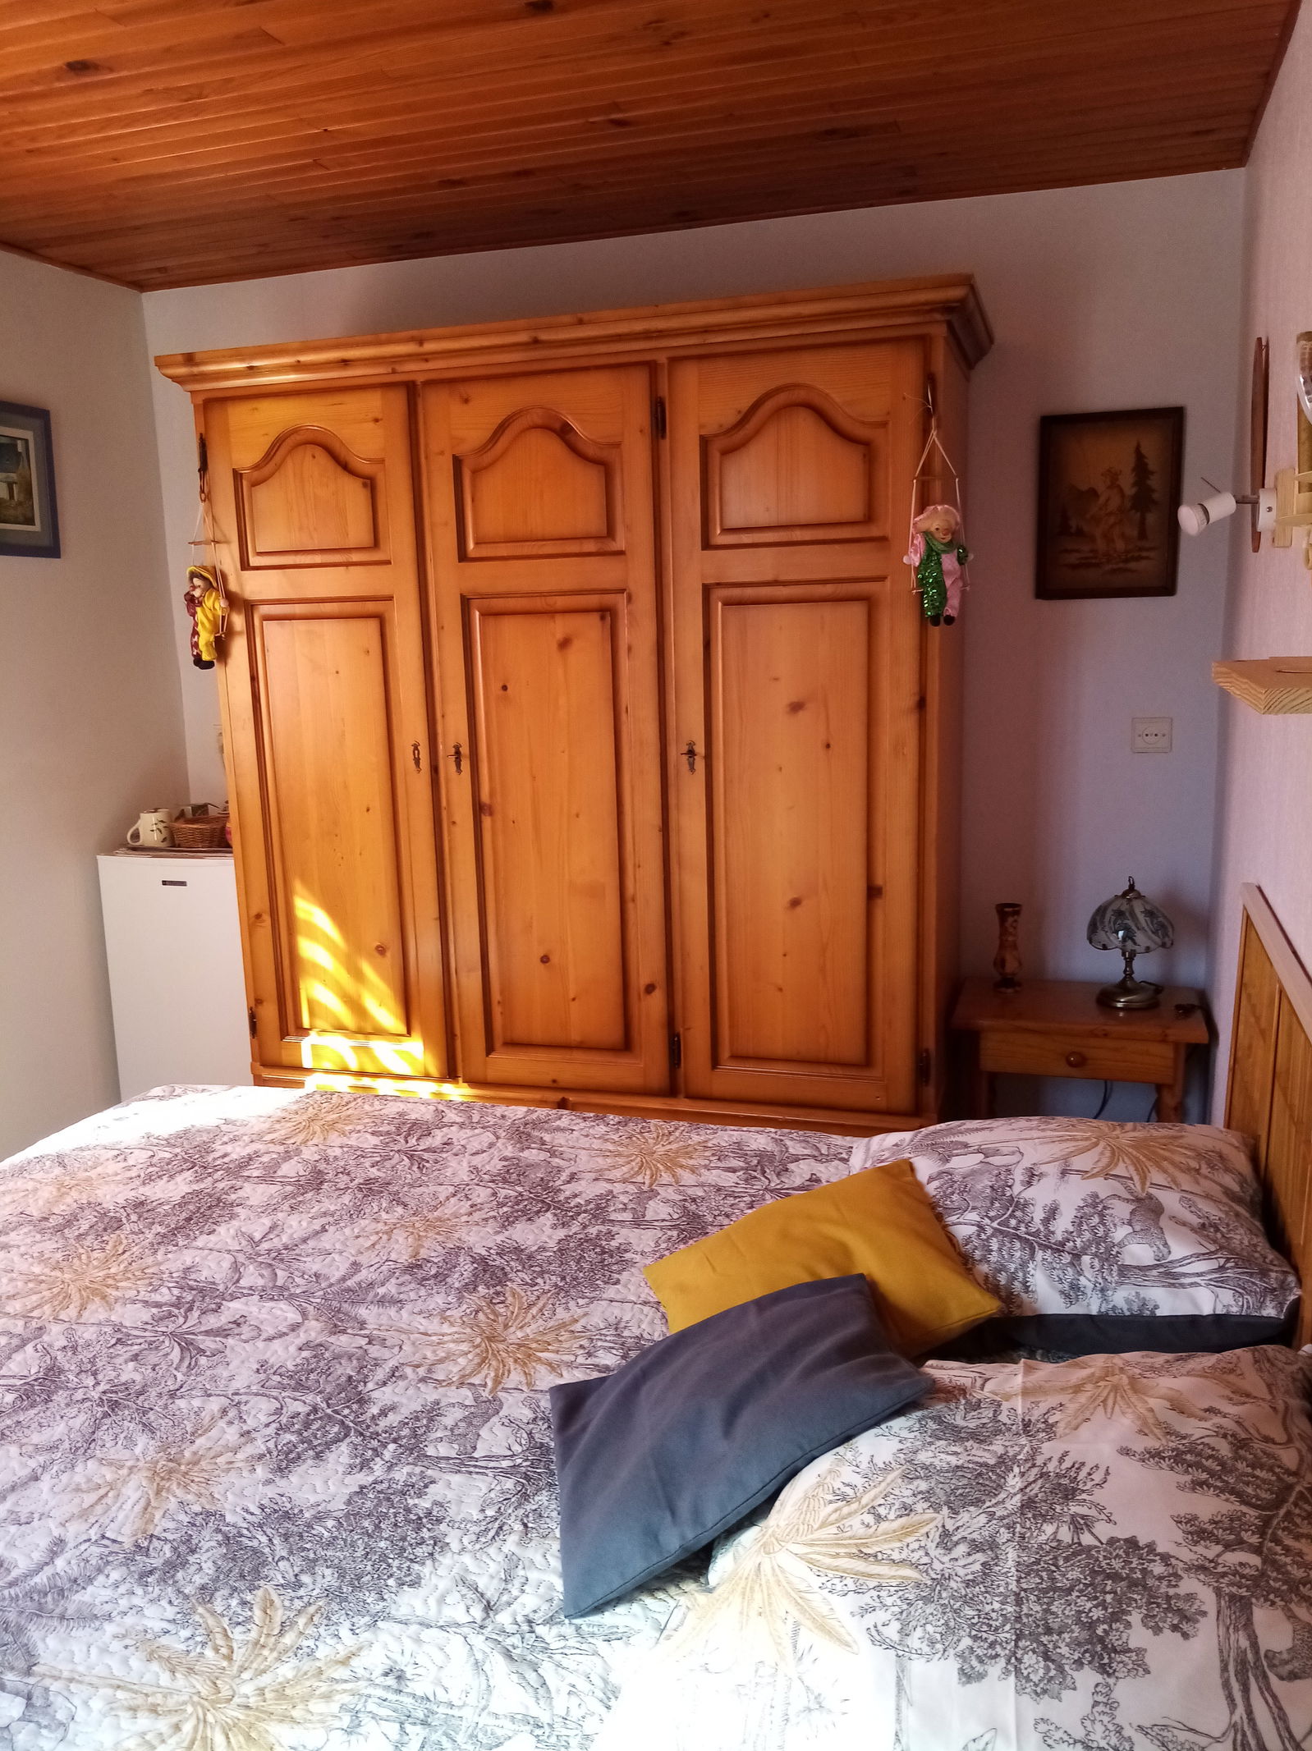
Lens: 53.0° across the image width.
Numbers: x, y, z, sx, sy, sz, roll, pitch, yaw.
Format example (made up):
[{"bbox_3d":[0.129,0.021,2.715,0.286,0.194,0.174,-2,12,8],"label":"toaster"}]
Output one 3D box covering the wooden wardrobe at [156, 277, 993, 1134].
[{"bbox_3d":[-0.157,-0.211,3.226,1.831,2.055,0.613,2,12,18],"label":"wooden wardrobe"}]

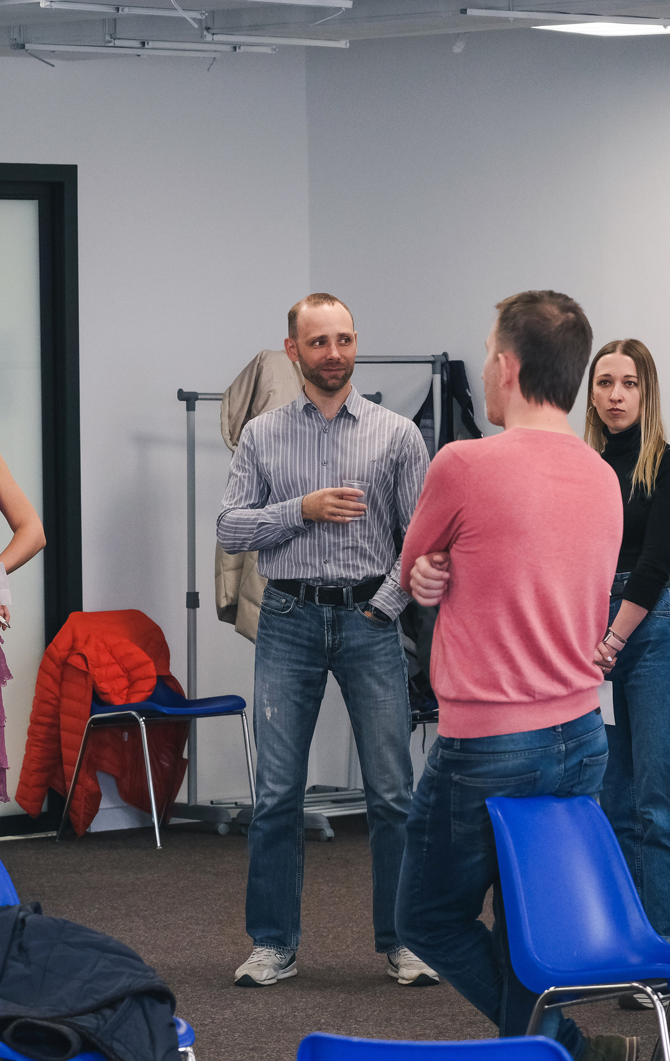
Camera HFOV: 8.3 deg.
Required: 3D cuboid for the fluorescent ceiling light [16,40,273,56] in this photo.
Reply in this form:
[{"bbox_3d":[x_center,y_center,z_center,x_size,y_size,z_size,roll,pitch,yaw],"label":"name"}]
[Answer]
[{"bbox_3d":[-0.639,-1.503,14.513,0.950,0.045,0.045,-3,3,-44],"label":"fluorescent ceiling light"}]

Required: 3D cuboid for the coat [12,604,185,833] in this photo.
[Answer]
[{"bbox_3d":[-0.760,0.633,15.700,0.400,0.740,0.610,1,3,40],"label":"coat"}]

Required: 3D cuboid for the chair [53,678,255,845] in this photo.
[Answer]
[{"bbox_3d":[-0.610,0.644,15.632,0.520,0.780,0.520,1,3,40],"label":"chair"}]

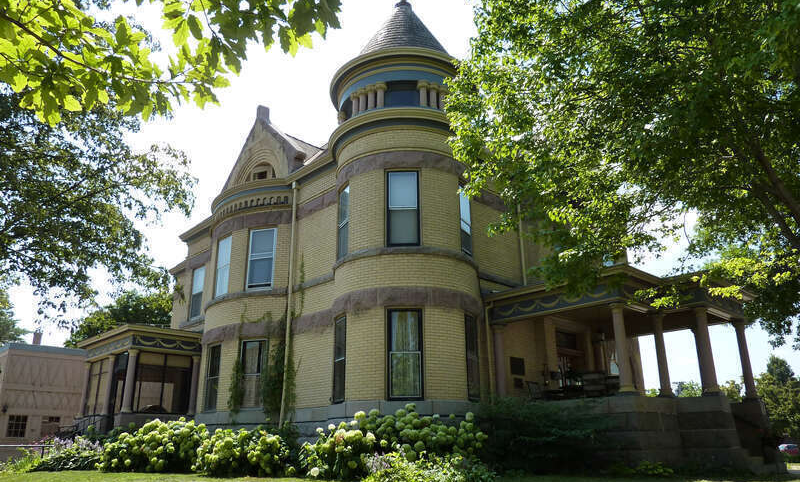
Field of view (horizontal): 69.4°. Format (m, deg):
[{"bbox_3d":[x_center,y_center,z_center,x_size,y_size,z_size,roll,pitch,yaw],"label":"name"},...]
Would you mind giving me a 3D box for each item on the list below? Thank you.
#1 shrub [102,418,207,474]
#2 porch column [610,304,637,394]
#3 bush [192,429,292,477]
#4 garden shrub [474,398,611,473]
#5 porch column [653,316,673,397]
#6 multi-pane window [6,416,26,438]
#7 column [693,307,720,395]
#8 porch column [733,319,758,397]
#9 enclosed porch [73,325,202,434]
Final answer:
[{"bbox_3d":[-6.761,5.592,15.831,1.900,1.360,2.300,17,-26,-41],"label":"shrub"},{"bbox_3d":[5.018,2.387,12.931,0.340,2.000,0.340,17,-26,-41],"label":"porch column"},{"bbox_3d":[-3.683,5.095,13.950,1.500,1.070,1.750,17,-26,-41],"label":"bush"},{"bbox_3d":[3.041,4.247,12.697,1.600,1.500,2.300,17,-26,-41],"label":"garden shrub"},{"bbox_3d":[6.316,2.736,13.931,0.340,2.000,0.340,17,-26,-41],"label":"porch column"},{"bbox_3d":[-20.837,10.082,31.402,0.900,1.100,0.140,17,-26,-41],"label":"multi-pane window"},{"bbox_3d":[7.001,2.468,13.209,0.340,2.000,0.340,17,-26,-41],"label":"column"},{"bbox_3d":[8.824,3.008,14.770,0.340,2.000,0.340,17,-26,-41],"label":"porch column"},{"bbox_3d":[-9.475,5.656,20.457,2.800,4.200,5.400,17,-26,-41],"label":"enclosed porch"}]

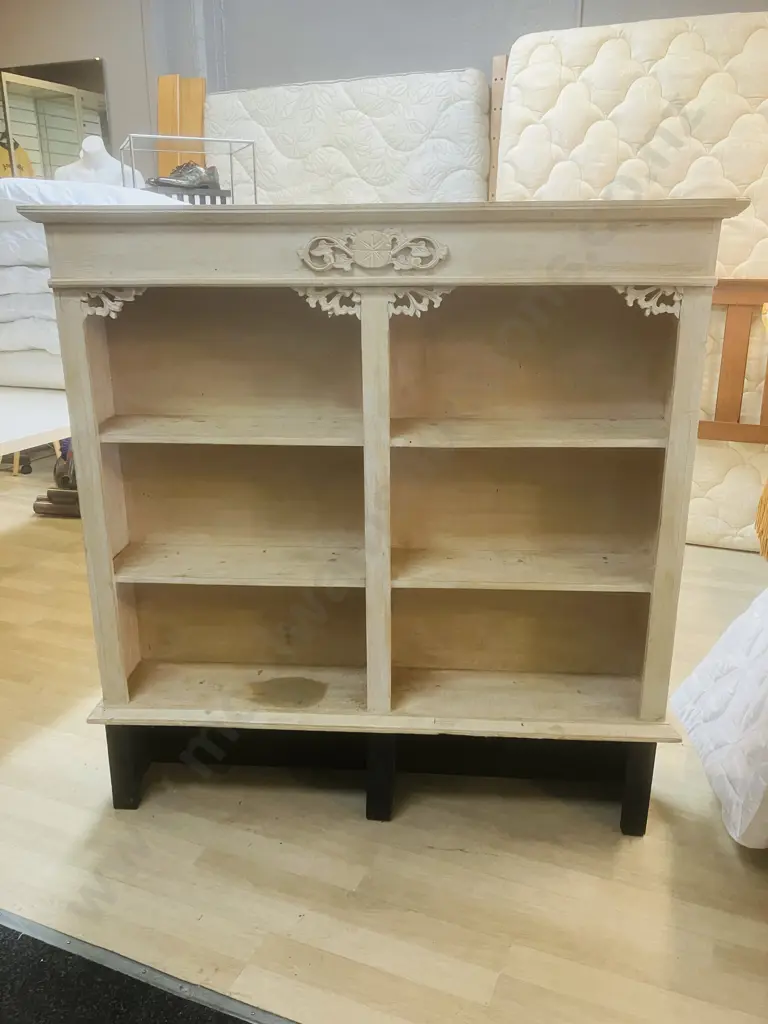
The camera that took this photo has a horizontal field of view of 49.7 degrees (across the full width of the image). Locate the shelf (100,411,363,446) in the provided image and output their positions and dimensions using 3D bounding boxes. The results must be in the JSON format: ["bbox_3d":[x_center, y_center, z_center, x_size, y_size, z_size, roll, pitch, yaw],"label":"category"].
[{"bbox_3d":[-0.292,-0.161,1.628,0.529,0.017,0.188,1,17,4],"label":"shelf"}]

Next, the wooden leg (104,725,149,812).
[{"bbox_3d":[-0.558,0.530,1.786,0.051,0.231,0.047,1,17,4],"label":"wooden leg"}]

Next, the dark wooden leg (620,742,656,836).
[{"bbox_3d":[0.517,0.550,1.701,0.051,0.231,0.047,1,17,4],"label":"dark wooden leg"}]

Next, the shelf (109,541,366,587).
[{"bbox_3d":[-0.309,0.117,1.860,0.577,0.016,0.198,1,18,4],"label":"shelf"}]

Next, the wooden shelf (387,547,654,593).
[{"bbox_3d":[0.299,0.126,1.815,0.572,0.016,0.198,1,18,4],"label":"wooden shelf"}]

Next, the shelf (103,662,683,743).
[{"bbox_3d":[-0.006,0.433,1.918,1.304,0.037,0.233,1,18,4],"label":"shelf"}]

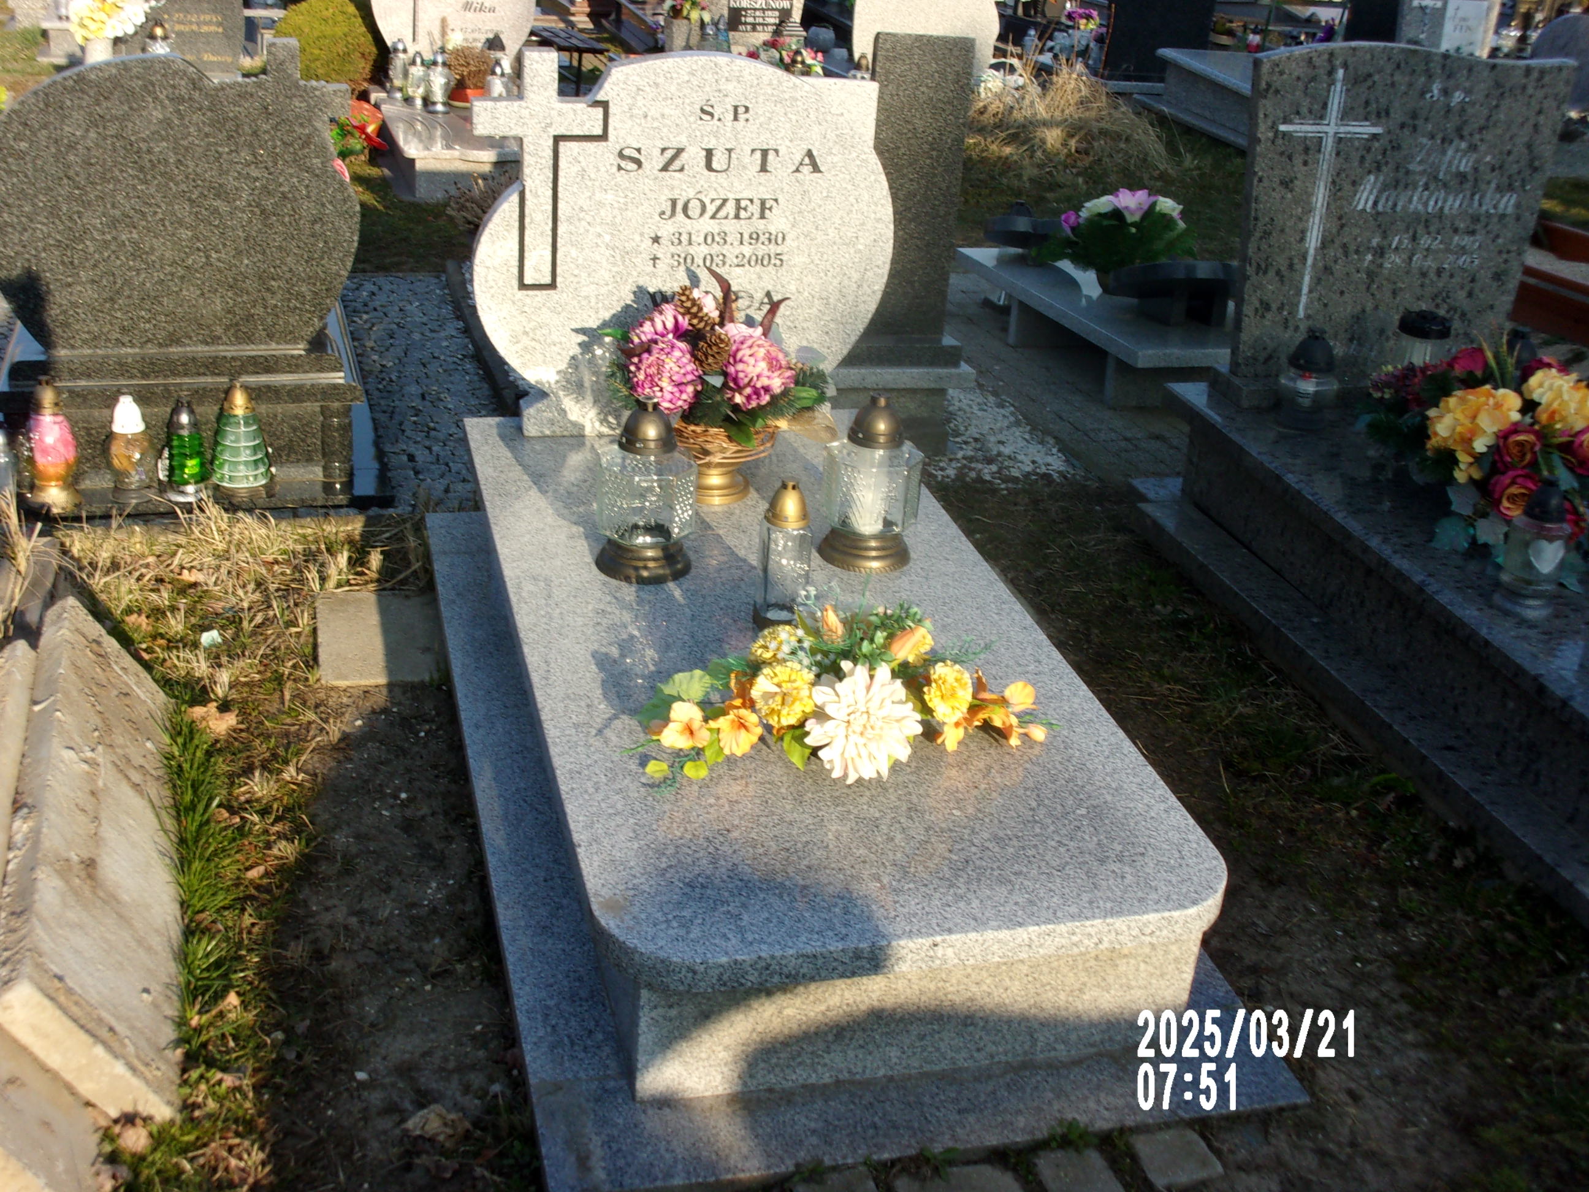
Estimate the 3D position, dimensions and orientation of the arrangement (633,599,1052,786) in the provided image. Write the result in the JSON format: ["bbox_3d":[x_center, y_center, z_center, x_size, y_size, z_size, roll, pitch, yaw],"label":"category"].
[{"bbox_3d":[0.055,0.113,2.671,0.544,0.147,0.320,-3,25,-13],"label":"arrangement"}]

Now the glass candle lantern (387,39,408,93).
[{"bbox_3d":[-1.648,-2.190,8.206,0.084,0.233,0.084,-3,25,-13],"label":"glass candle lantern"}]

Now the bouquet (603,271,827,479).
[{"bbox_3d":[-0.142,-0.363,3.397,0.364,0.389,0.293,-3,25,-14],"label":"bouquet"}]

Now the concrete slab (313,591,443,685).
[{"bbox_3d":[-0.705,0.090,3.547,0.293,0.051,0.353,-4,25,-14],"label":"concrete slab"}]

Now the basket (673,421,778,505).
[{"bbox_3d":[-0.127,-0.240,3.446,0.202,0.132,0.202,-3,25,-13],"label":"basket"}]

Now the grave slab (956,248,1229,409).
[{"bbox_3d":[0.934,-0.706,5.245,0.646,0.202,0.949,-6,26,-19],"label":"grave slab"}]

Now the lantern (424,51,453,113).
[{"bbox_3d":[-1.287,-1.873,7.151,0.105,0.224,0.105,-3,25,-14],"label":"lantern"}]

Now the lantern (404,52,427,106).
[{"bbox_3d":[-1.387,-1.901,7.240,0.085,0.188,0.085,-3,25,-14],"label":"lantern"}]

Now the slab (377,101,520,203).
[{"bbox_3d":[-1.302,-1.799,7.886,0.681,0.186,1.222,-3,25,-13],"label":"slab"}]

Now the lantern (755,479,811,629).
[{"bbox_3d":[-0.016,-0.068,2.998,0.087,0.234,0.087,-3,25,-14],"label":"lantern"}]

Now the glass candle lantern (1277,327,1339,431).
[{"bbox_3d":[1.045,-0.452,4.040,0.138,0.197,0.138,-3,25,-13],"label":"glass candle lantern"}]

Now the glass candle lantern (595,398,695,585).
[{"bbox_3d":[-0.234,-0.173,3.114,0.160,0.271,0.160,-3,25,-13],"label":"glass candle lantern"}]

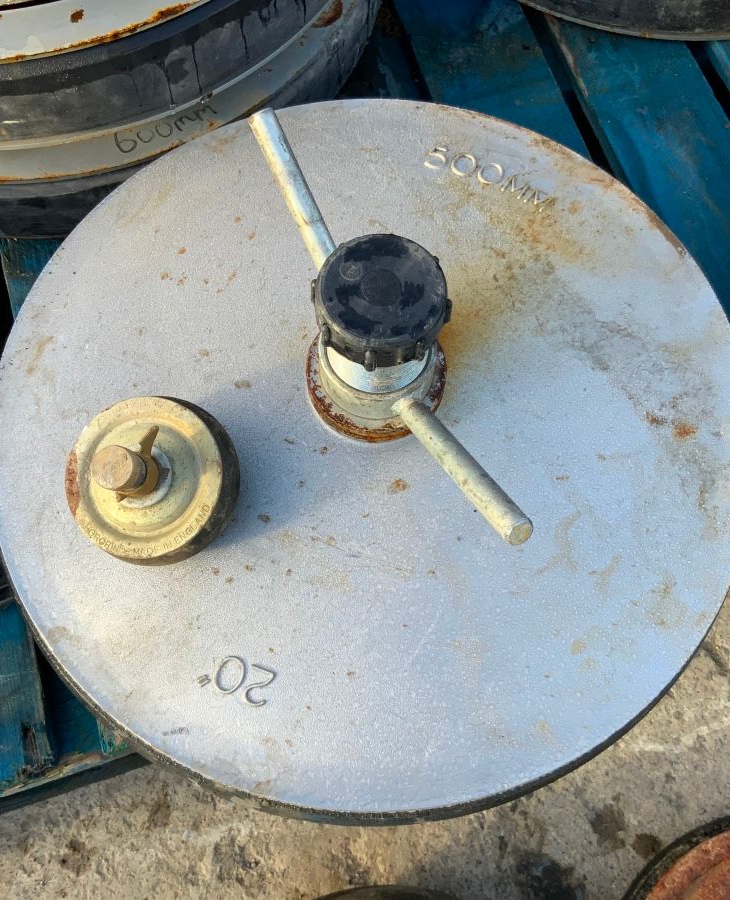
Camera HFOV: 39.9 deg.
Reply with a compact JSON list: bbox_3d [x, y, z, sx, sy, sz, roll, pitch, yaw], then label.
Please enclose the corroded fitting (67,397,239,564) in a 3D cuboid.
[{"bbox_3d":[-0.125,0.015,0.565,0.098,0.076,0.098,0,81,9],"label":"corroded fitting"}]

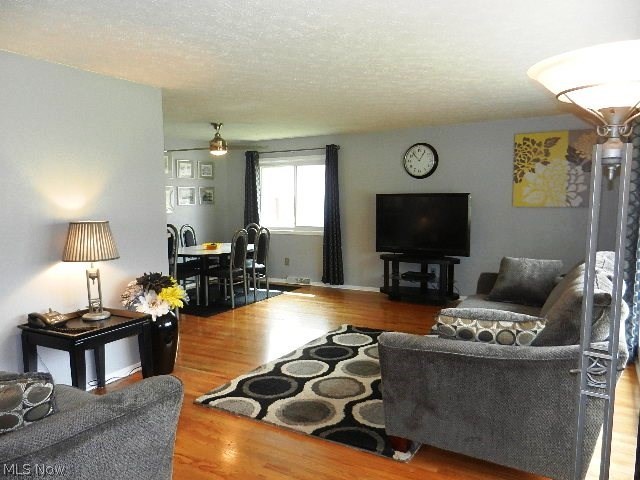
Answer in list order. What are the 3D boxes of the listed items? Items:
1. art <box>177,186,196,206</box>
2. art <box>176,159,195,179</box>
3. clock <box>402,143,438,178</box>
[{"bbox_3d":[-2.189,-0.722,7.670,0.030,0.300,0.385,3,7,31],"label":"art"},{"bbox_3d":[-2.190,-1.160,7.630,0.030,0.290,0.380,3,7,31],"label":"art"},{"bbox_3d":[1.428,-1.109,6.519,0.505,0.505,0.060,3,7,31],"label":"clock"}]

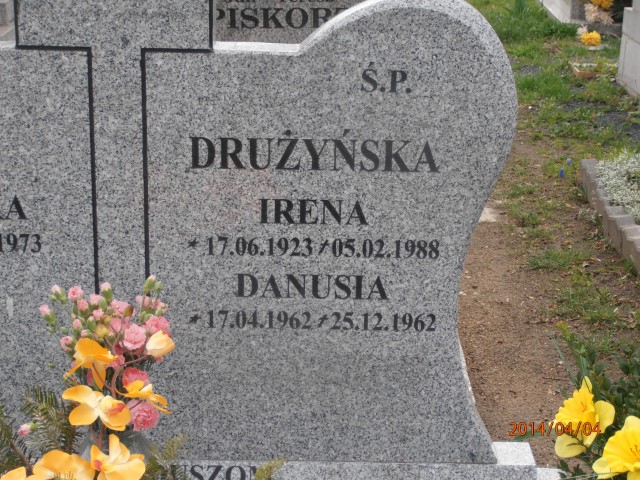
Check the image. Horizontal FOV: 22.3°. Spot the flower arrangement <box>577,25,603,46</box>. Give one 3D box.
[{"bbox_3d":[1.408,-1.068,8.500,0.135,0.100,0.120,3,19,4],"label":"flower arrangement"}]

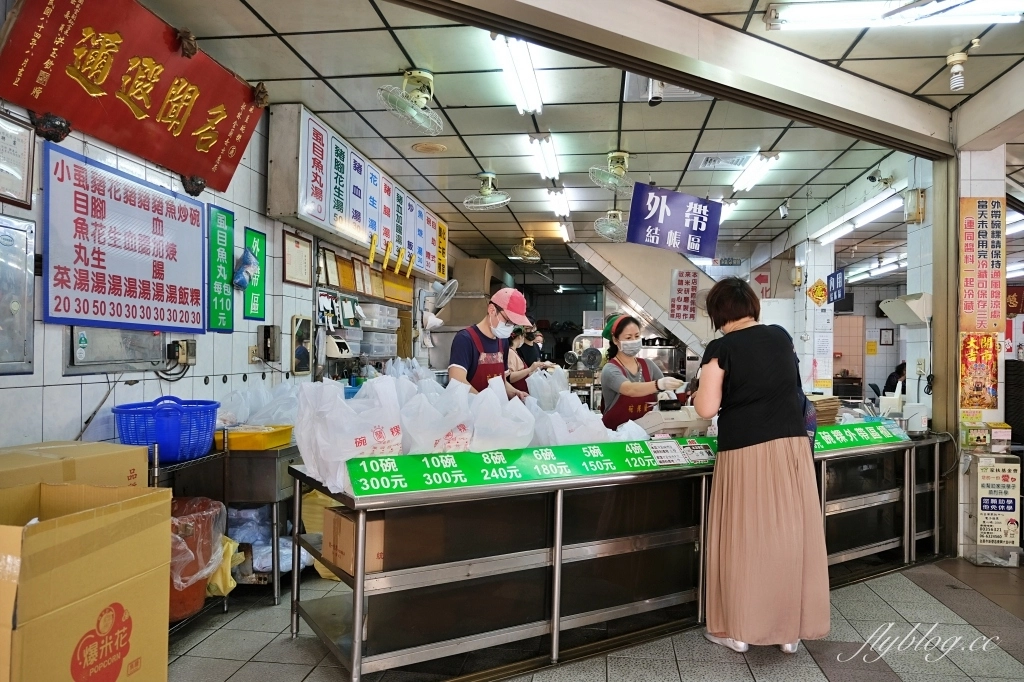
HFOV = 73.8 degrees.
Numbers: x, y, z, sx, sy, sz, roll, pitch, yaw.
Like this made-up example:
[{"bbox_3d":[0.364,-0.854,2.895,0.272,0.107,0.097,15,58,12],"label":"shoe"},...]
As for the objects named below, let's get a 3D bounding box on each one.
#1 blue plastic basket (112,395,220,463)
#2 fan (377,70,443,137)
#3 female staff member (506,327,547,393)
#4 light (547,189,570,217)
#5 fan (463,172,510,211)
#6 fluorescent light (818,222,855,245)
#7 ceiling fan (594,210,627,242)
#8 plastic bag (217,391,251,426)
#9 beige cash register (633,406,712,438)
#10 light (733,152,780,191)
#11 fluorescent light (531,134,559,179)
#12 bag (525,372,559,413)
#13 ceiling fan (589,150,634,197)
[{"bbox_3d":[-1.677,0.398,3.314,0.470,0.325,0.480,2,-1,-27],"label":"blue plastic basket"},{"bbox_3d":[-0.624,-1.452,4.173,0.420,0.400,0.440,1,-1,-7],"label":"fan"},{"bbox_3d":[0.131,0.641,5.400,0.420,1.560,0.420,1,-1,-3],"label":"female staff member"},{"bbox_3d":[0.539,-1.535,7.699,0.160,0.080,1.200,1,-1,8],"label":"light"},{"bbox_3d":[-0.220,-1.368,6.326,0.440,0.340,0.430,1,-1,21],"label":"fan"},{"bbox_3d":[3.595,-1.165,7.573,0.070,0.070,1.140,1,-1,8],"label":"fluorescent light"},{"bbox_3d":[1.192,-1.365,8.138,0.440,0.400,0.420,0,-1,35],"label":"ceiling fan"},{"bbox_3d":[-1.665,0.418,4.050,0.220,0.250,0.220,1,-1,8],"label":"plastic bag"},{"bbox_3d":[0.885,0.483,3.846,0.360,0.240,0.290,1,-1,-32],"label":"beige cash register"},{"bbox_3d":[2.244,-1.539,6.273,0.178,0.075,1.200,1,-1,8],"label":"light"},{"bbox_3d":[0.295,-1.581,5.938,0.178,0.075,1.200,1,-1,8],"label":"fluorescent light"},{"bbox_3d":[0.224,0.384,5.011,0.220,0.380,0.180,2,-1,-32],"label":"bag"},{"bbox_3d":[0.872,-1.422,5.824,0.410,0.370,0.420,2,-1,-27],"label":"ceiling fan"}]

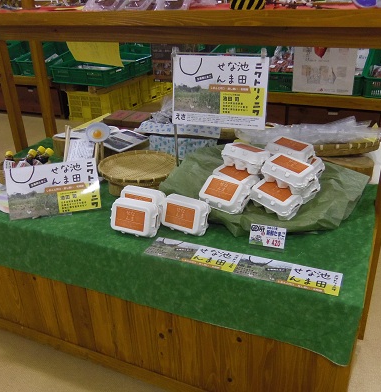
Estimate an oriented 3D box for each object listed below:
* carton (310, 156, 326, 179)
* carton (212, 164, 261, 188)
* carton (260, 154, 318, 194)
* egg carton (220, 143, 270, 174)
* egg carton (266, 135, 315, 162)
[{"bbox_3d":[0.384,-0.101,1.491,0.152,0.068,0.105,19,37,31],"label":"carton"},{"bbox_3d":[0.152,-0.051,1.456,0.105,0.068,0.152,-30,42,-34],"label":"carton"},{"bbox_3d":[0.305,-0.070,1.311,0.152,0.068,0.105,29,46,35],"label":"carton"},{"bbox_3d":[0.193,-0.130,1.450,0.152,0.068,0.105,22,26,37],"label":"egg carton"},{"bbox_3d":[0.338,-0.146,1.436,0.152,0.068,0.105,24,40,33],"label":"egg carton"}]

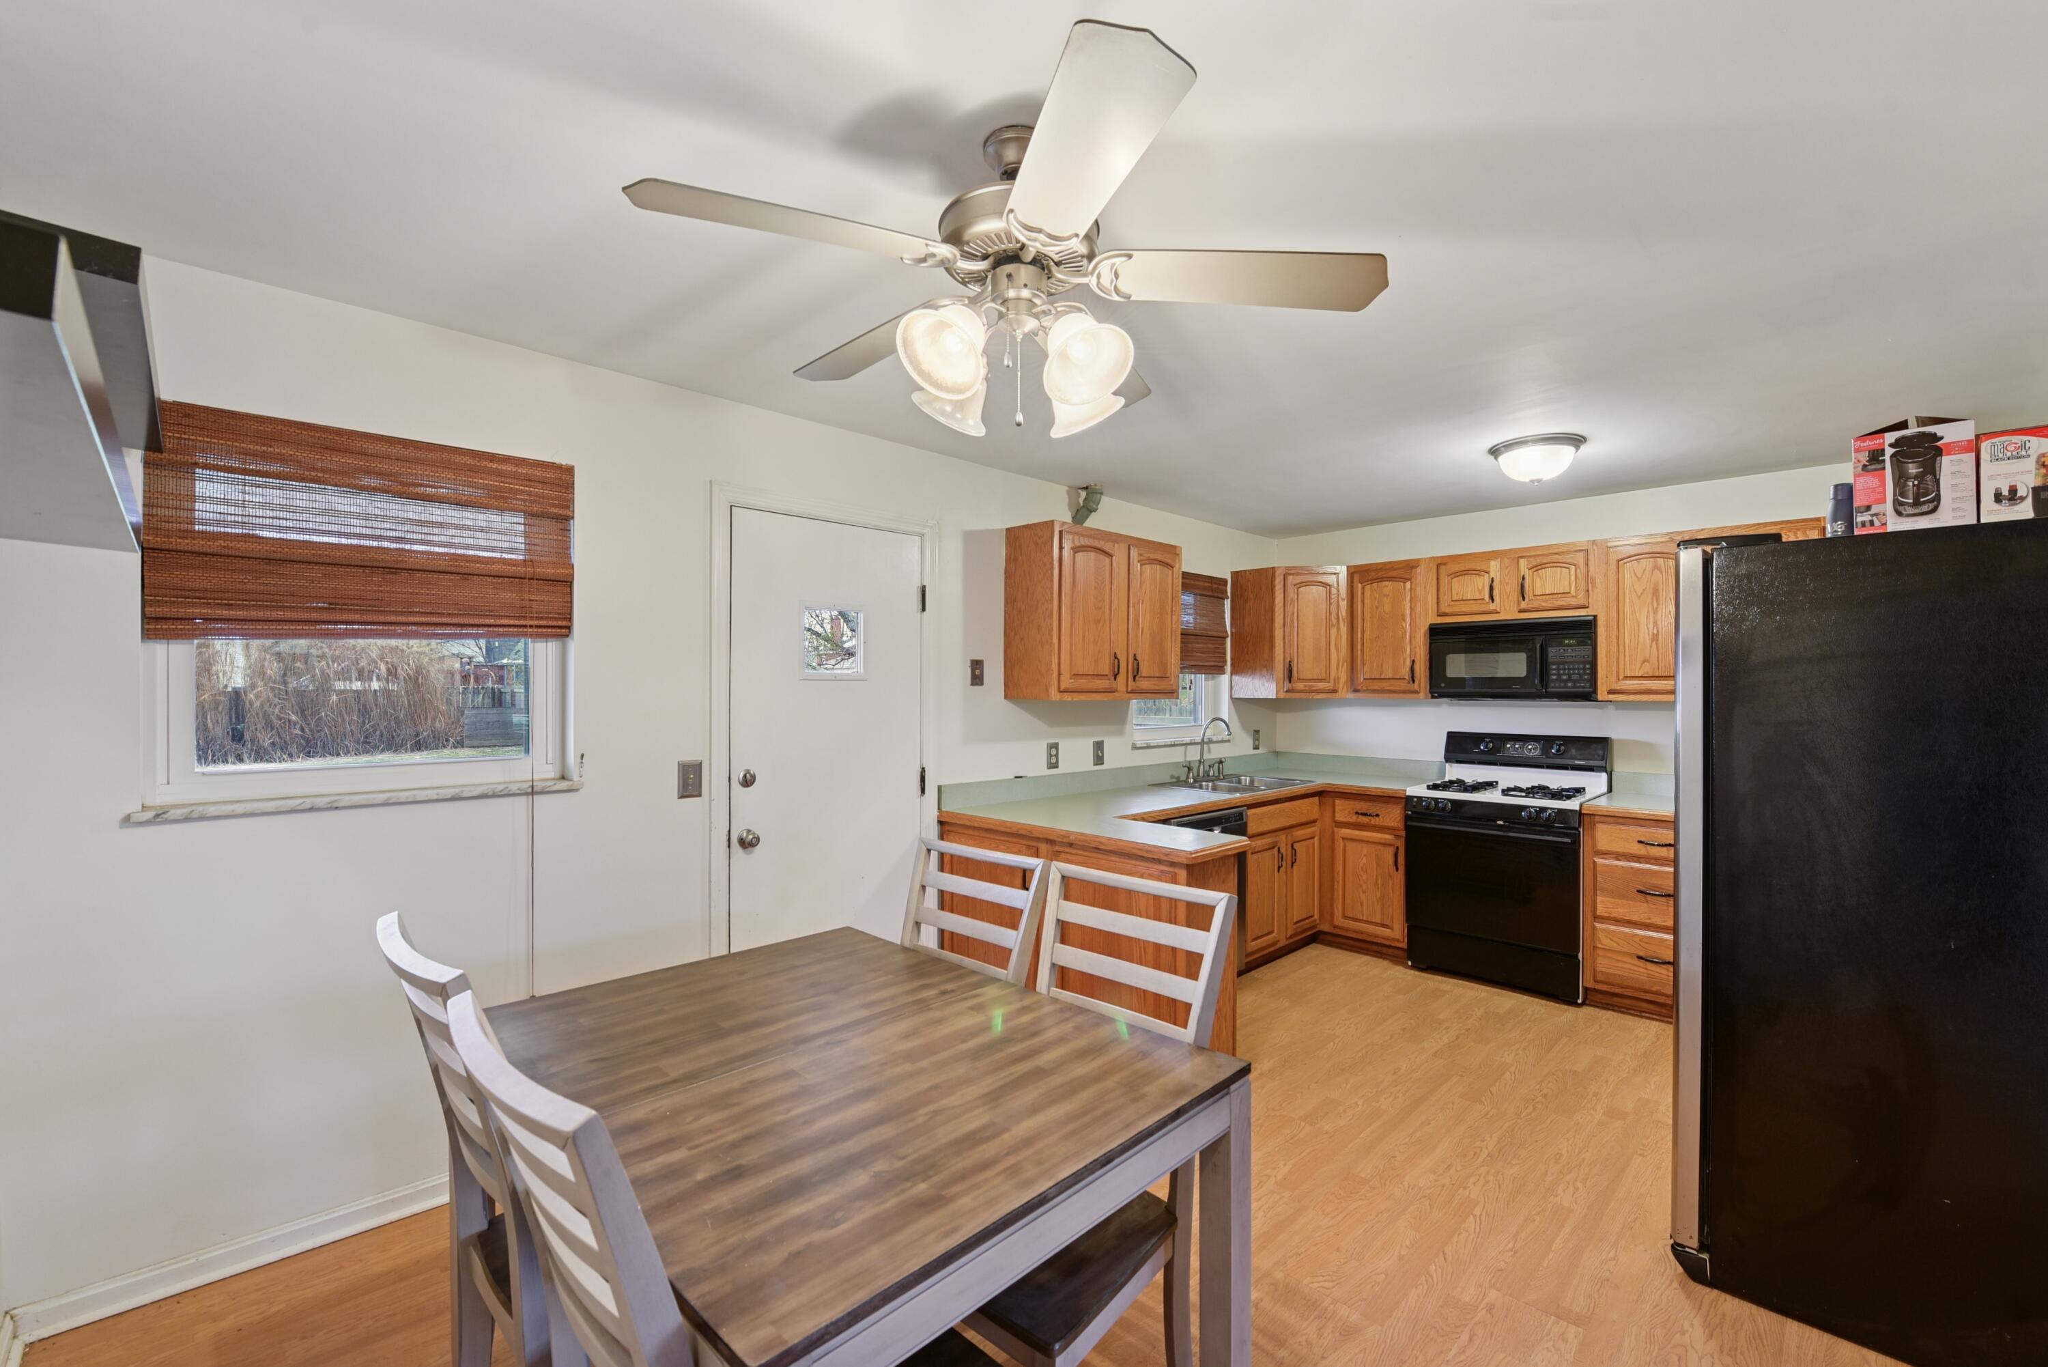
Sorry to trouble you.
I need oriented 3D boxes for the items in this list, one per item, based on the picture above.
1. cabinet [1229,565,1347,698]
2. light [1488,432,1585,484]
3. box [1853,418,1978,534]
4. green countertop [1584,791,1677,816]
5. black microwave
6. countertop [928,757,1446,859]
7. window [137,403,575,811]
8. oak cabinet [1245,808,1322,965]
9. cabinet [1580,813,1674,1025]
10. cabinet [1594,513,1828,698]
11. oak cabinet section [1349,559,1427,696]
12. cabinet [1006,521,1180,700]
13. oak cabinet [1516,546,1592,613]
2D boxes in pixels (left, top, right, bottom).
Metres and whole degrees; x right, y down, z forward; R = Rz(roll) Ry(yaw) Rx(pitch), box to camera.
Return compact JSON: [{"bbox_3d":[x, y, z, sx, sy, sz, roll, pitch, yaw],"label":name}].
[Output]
[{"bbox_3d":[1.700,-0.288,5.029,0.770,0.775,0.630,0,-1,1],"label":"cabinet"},{"bbox_3d":[2.061,-0.889,3.203,0.332,0.165,0.332,0,0,-44],"label":"light"},{"bbox_3d":[2.138,-0.458,1.920,0.180,0.282,0.192,0,0,-44],"label":"box"},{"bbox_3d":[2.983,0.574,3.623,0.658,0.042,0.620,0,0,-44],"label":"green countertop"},{"bbox_3d":[2.586,-0.118,4.184,0.365,0.409,0.758,1,-1,-44],"label":"black microwave"},{"bbox_3d":[1.123,0.517,3.952,2.892,0.140,1.277,0,0,-44],"label":"countertop"},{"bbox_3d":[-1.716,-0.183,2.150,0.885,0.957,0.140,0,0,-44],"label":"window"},{"bbox_3d":[1.164,1.005,4.394,0.790,0.825,0.610,1,-1,-44],"label":"oak cabinet"},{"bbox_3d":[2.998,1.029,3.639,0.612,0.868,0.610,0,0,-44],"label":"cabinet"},{"bbox_3d":[3.167,-0.302,3.681,0.320,0.779,0.797,0,0,-44],"label":"cabinet"},{"bbox_3d":[2.161,-0.296,4.620,0.330,0.770,0.427,1,0,-43],"label":"oak cabinet section"},{"bbox_3d":[0.367,-0.308,3.855,0.933,0.775,0.320,1,-1,-44],"label":"cabinet"},{"bbox_3d":[2.735,-0.514,4.066,0.322,0.345,0.370,1,-1,-44],"label":"oak cabinet"}]

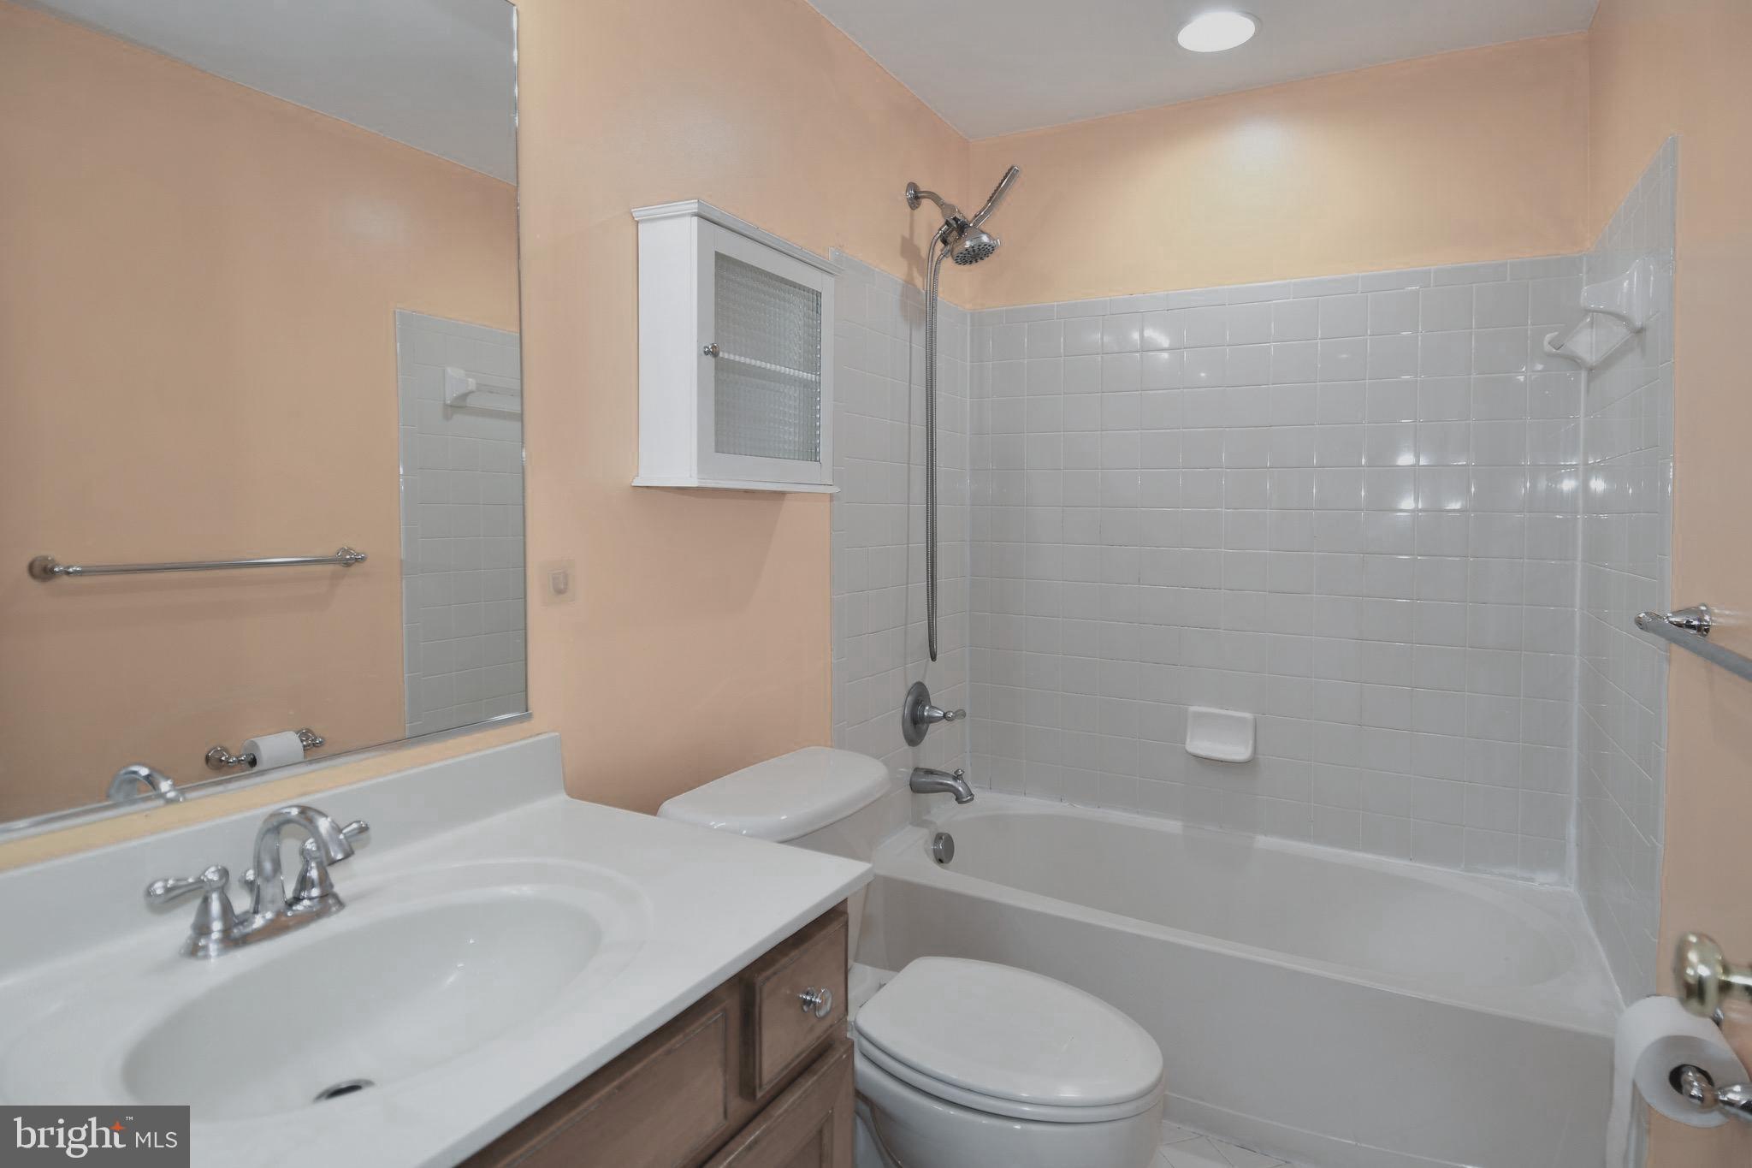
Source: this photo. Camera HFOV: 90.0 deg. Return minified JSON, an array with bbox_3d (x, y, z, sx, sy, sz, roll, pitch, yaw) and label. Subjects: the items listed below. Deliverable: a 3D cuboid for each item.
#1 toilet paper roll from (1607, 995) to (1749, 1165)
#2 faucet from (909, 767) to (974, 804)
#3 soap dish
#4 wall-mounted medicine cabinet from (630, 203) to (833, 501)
[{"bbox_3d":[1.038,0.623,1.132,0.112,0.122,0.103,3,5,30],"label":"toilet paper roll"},{"bbox_3d":[0.188,0.542,2.388,0.168,0.089,0.064,3,5,30],"label":"faucet"},{"bbox_3d":[0.918,0.403,2.340,0.165,0.118,0.055,3,5,30],"label":"soap dish"},{"bbox_3d":[-0.239,-0.404,1.638,0.150,0.455,0.427,3,5,30],"label":"wall-mounted medicine cabinet"}]

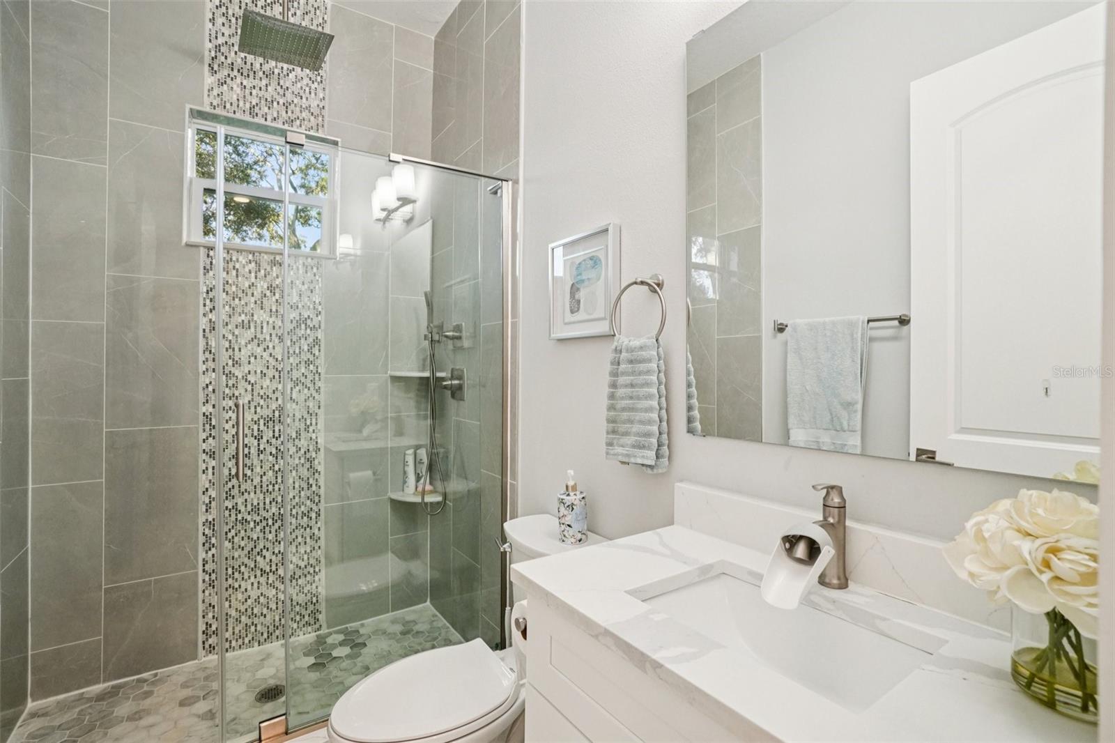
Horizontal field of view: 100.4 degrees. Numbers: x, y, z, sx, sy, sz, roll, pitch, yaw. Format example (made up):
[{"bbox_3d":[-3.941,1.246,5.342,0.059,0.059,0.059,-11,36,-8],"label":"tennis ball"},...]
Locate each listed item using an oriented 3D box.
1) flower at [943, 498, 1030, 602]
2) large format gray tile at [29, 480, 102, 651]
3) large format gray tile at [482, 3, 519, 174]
[{"bbox_3d":[0.552,0.226,0.592,0.095,0.112,0.095,1,0,-37],"label":"flower"},{"bbox_3d":[-1.853,0.728,1.760,0.197,0.607,0.011,0,0,-31],"label":"large format gray tile"},{"bbox_3d":[-0.224,-1.104,1.875,0.010,0.600,0.295,1,0,-37],"label":"large format gray tile"}]

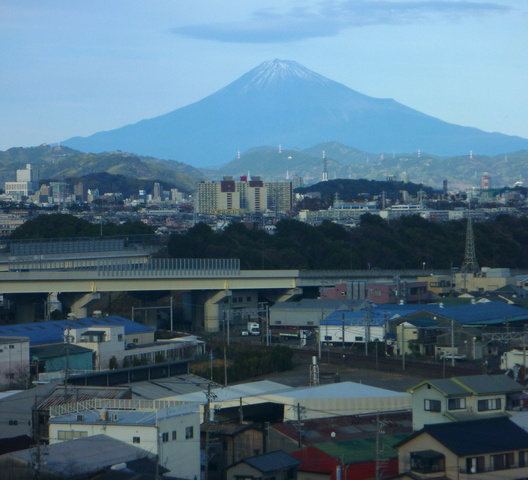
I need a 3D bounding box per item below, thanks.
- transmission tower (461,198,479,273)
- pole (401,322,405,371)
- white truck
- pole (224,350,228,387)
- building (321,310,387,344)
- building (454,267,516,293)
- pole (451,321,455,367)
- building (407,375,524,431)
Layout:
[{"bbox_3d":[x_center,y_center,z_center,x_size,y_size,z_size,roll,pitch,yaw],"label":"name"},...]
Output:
[{"bbox_3d":[55.590,-0.790,640.080,4.100,20.800,4.100,0,1,20],"label":"transmission tower"},{"bbox_3d":[23.900,18.370,408.350,0.350,8.300,0.350,-1,1,6],"label":"pole"},{"bbox_3d":[-2.060,19.470,518.370,2.000,2.900,5.200,-1,1,-12],"label":"white truck"},{"bbox_3d":[-5.380,19.480,340.350,0.300,7.800,0.300,-1,1,6],"label":"pole"},{"bbox_3d":[18.820,18.010,481.350,13.500,6.600,9.200,0,1,27],"label":"building"},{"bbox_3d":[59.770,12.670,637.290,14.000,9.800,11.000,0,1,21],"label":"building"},{"bbox_3d":[33.030,18.160,415.350,0.350,8.100,0.350,-1,1,6],"label":"pole"},{"bbox_3d":[23.780,20.030,273.860,11.200,7.800,7.800,-1,1,-32],"label":"building"}]

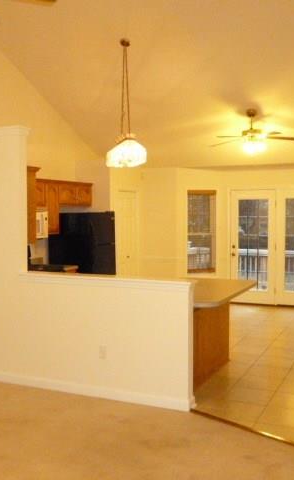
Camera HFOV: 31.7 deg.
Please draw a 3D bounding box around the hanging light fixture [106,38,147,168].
[{"bbox_3d":[-0.259,-1.670,6.378,0.500,1.540,0.500,0,3,0],"label":"hanging light fixture"}]

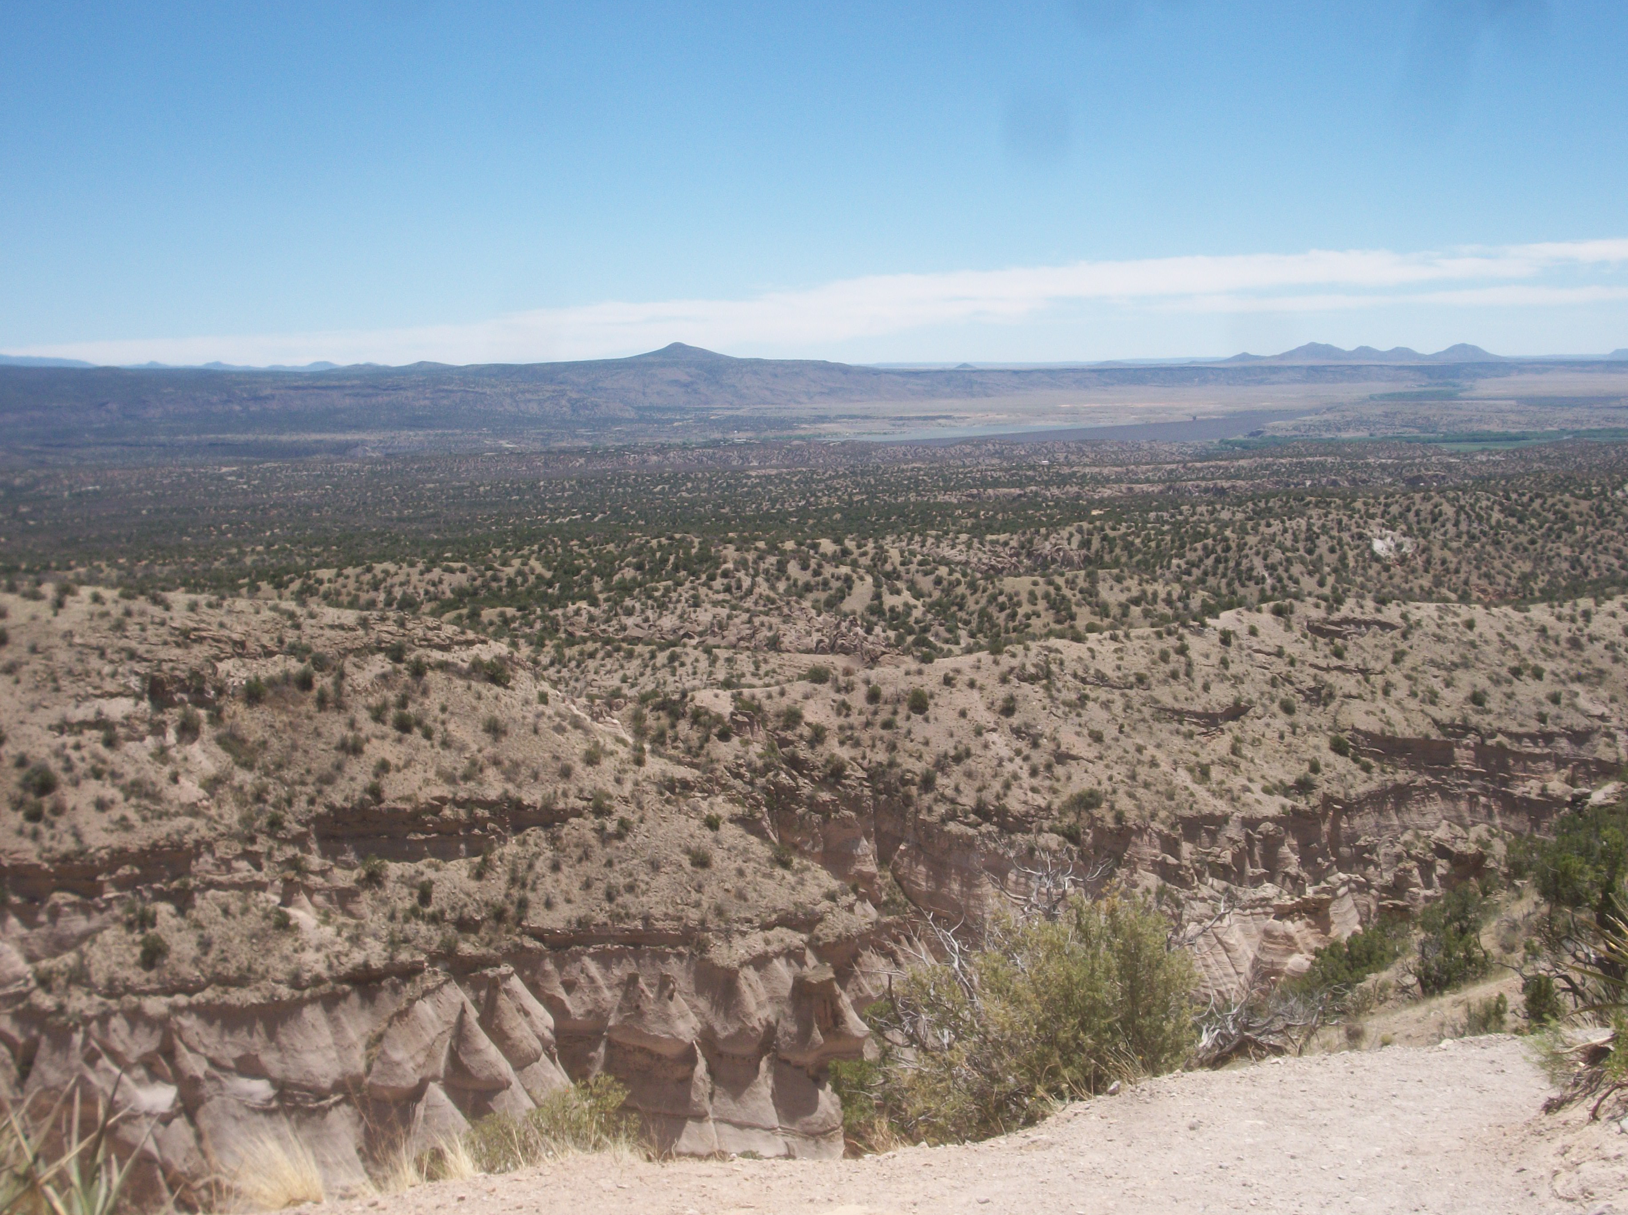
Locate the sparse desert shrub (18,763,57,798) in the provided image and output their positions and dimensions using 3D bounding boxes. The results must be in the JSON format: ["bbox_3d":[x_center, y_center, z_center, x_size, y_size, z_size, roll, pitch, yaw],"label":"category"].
[{"bbox_3d":[-45.780,10.160,122.000,2.200,1.900,2.100,0,7,0],"label":"sparse desert shrub"}]

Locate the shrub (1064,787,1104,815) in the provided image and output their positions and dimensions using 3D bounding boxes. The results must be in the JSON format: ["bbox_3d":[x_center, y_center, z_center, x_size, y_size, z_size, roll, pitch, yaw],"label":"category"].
[{"bbox_3d":[18.890,13.590,145.000,2.700,1.800,2.400,0,7,0],"label":"shrub"}]

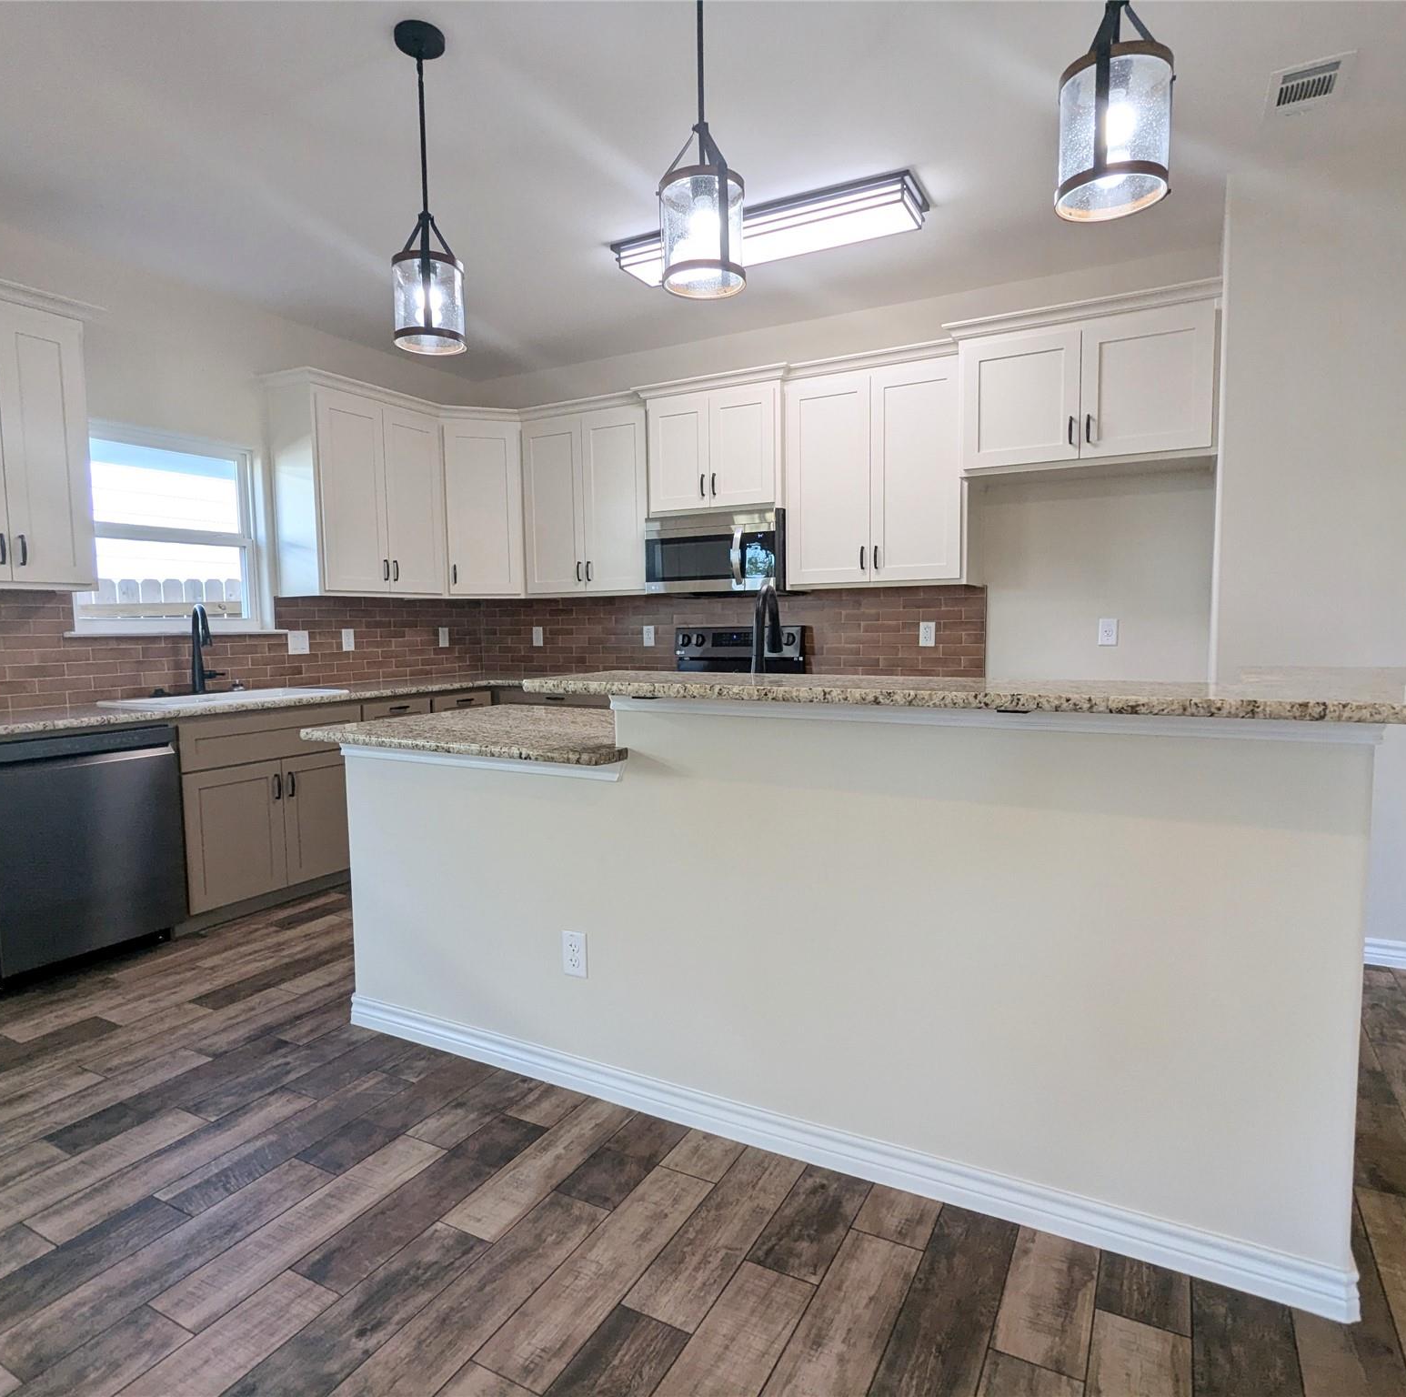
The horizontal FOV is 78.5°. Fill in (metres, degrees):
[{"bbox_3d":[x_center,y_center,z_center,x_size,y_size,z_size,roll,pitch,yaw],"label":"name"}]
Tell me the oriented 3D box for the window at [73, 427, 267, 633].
[{"bbox_3d":[-2.412,-0.742,3.913,0.110,0.875,0.902,2,6,28],"label":"window"}]

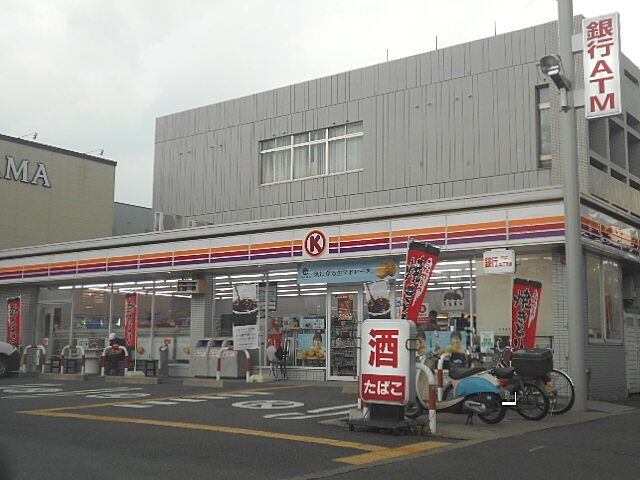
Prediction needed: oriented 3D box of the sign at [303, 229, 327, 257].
[{"bbox_3d":[-0.092,0.079,17.401,0.580,0.580,0.080,-5,-10,36],"label":"sign"}]

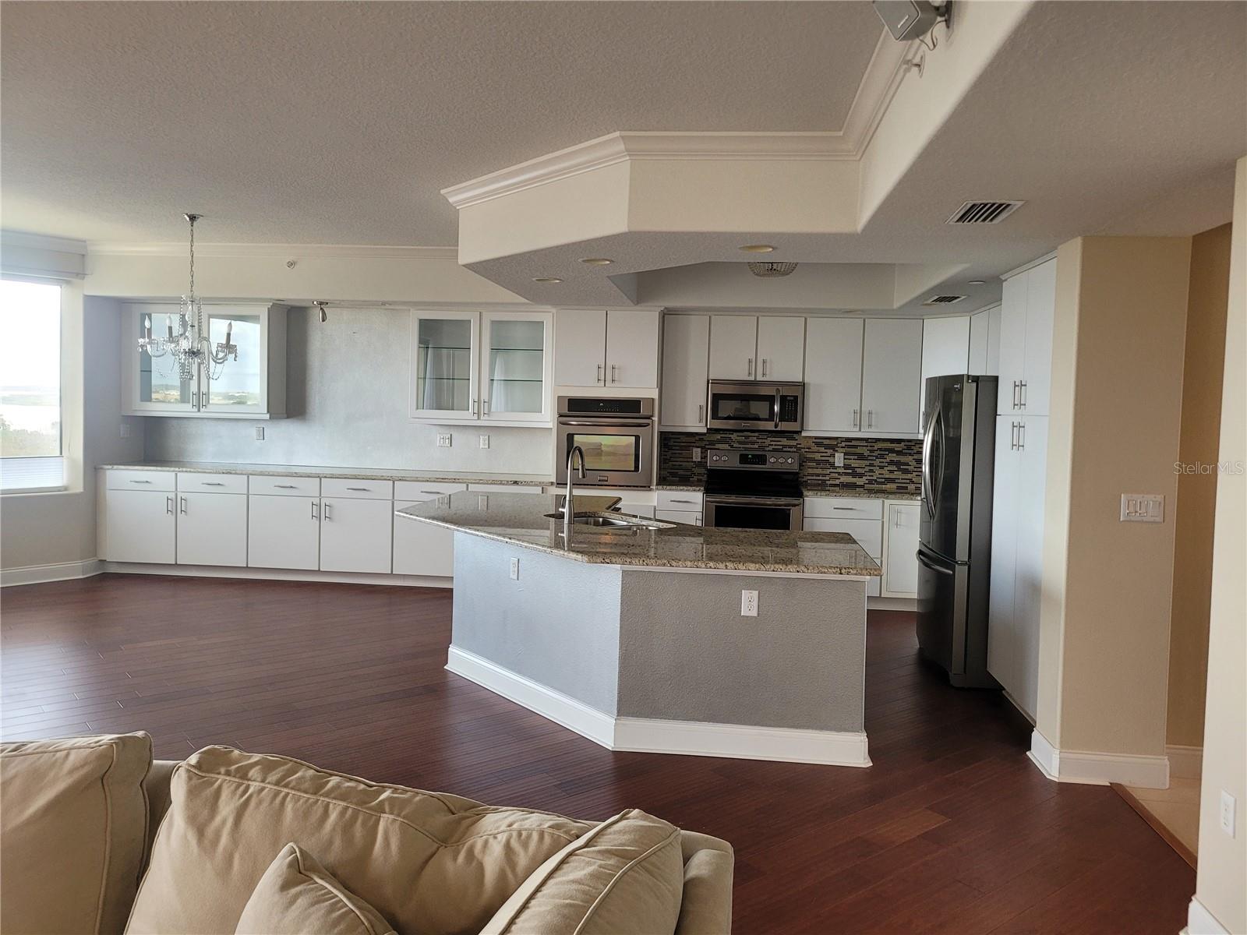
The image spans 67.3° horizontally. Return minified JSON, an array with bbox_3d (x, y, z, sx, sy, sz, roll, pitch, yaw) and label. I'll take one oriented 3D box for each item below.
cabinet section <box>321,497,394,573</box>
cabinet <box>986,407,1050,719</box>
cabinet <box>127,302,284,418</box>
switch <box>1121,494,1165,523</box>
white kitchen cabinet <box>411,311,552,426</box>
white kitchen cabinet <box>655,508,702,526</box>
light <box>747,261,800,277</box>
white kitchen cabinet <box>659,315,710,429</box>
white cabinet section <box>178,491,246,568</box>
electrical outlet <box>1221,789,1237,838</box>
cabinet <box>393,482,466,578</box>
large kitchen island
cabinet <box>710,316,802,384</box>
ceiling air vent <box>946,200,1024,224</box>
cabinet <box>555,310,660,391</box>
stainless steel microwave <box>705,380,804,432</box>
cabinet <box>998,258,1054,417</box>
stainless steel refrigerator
[{"bbox_3d":[-2.164,0.545,8.015,0.622,0.624,0.600,2,2,7],"label":"cabinet section"},{"bbox_3d":[2.293,0.461,4.725,0.600,1.434,0.860,2,3,6],"label":"cabinet"},{"bbox_3d":[-3.618,-0.937,8.144,1.300,0.967,0.330,2,4,6],"label":"cabinet"},{"bbox_3d":[2.192,0.173,3.955,0.162,0.114,0.012,2,4,6],"label":"switch"},{"bbox_3d":[-1.157,-0.831,7.894,1.185,0.936,0.330,2,4,6],"label":"white kitchen cabinet"},{"bbox_3d":[0.465,0.621,7.692,0.386,0.619,0.610,2,3,6],"label":"white kitchen cabinet"},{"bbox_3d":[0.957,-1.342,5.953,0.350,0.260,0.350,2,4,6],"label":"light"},{"bbox_3d":[0.519,-0.783,7.810,0.388,0.932,0.320,2,3,6],"label":"white kitchen cabinet"},{"bbox_3d":[-3.419,0.509,8.159,0.635,0.624,0.600,2,2,7],"label":"white cabinet section"},{"bbox_3d":[1.743,1.003,2.709,0.010,0.114,0.070,2,4,6],"label":"electrical outlet"},{"bbox_3d":[-1.540,0.486,7.919,0.610,0.754,0.610,2,3,6],"label":"cabinet"},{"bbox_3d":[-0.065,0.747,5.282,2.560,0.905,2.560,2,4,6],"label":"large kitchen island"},{"bbox_3d":[1.081,-0.968,7.648,0.745,0.524,0.330,2,4,6],"label":"cabinet"},{"bbox_3d":[1.377,-0.980,3.587,0.214,0.025,0.410,2,3,6],"label":"ceiling air vent"},{"bbox_3d":[-0.105,-0.956,7.715,0.825,0.620,0.620,2,3,6],"label":"cabinet"},{"bbox_3d":[1.079,-0.504,7.708,0.762,0.392,0.410,2,3,6],"label":"stainless steel microwave"},{"bbox_3d":[2.406,-0.633,4.880,0.600,0.740,0.890,2,4,6],"label":"cabinet"},{"bbox_3d":[2.270,0.338,5.684,0.820,1.765,0.915,2,3,6],"label":"stainless steel refrigerator"}]

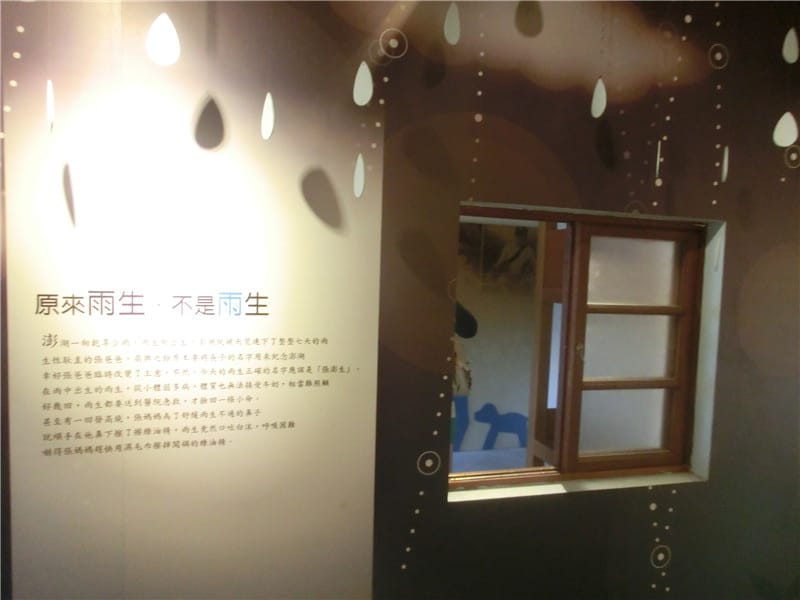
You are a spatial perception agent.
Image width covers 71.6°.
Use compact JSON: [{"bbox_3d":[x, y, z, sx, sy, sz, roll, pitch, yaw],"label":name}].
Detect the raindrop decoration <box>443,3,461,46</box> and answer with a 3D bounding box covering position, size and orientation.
[{"bbox_3d":[0.148,-0.762,1.532,0.073,0.116,0.006,-1,5,-38],"label":"raindrop decoration"}]

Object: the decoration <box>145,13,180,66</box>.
[{"bbox_3d":[-0.559,-0.616,1.310,0.073,0.116,0.006,1,4,-11],"label":"decoration"}]

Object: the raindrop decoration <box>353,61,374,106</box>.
[{"bbox_3d":[-0.097,-0.569,1.460,0.073,0.116,0.006,4,5,36],"label":"raindrop decoration"}]

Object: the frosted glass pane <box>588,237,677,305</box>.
[{"bbox_3d":[0.867,-0.102,2.085,0.372,0.253,0.008,1,4,-16],"label":"frosted glass pane"}]

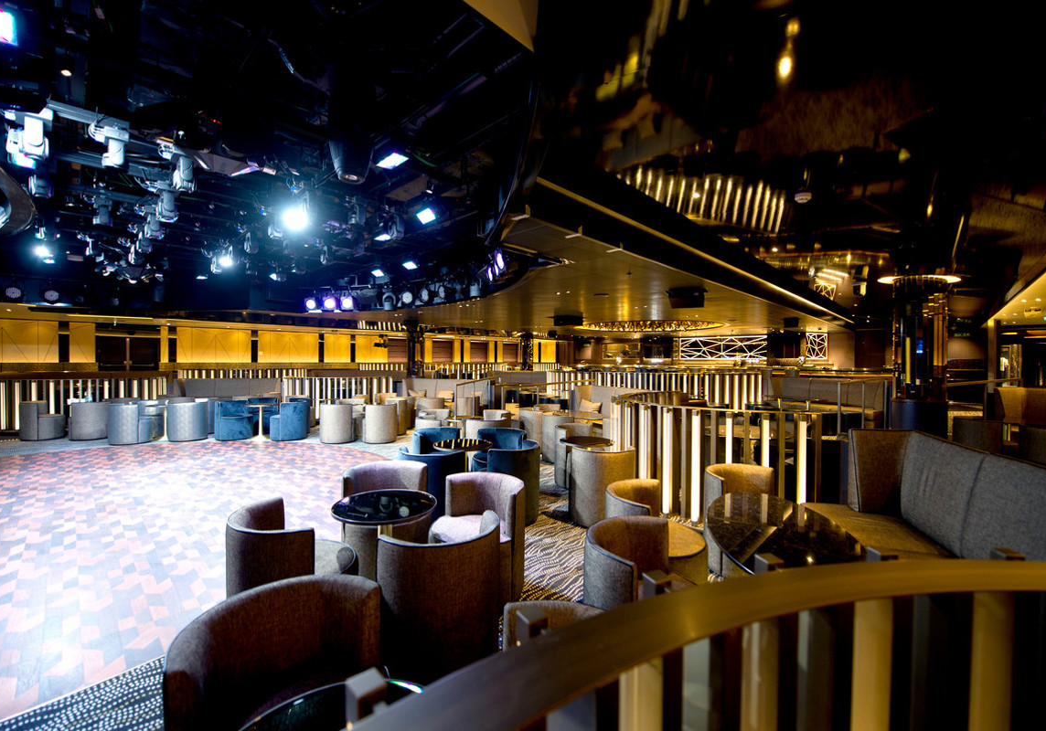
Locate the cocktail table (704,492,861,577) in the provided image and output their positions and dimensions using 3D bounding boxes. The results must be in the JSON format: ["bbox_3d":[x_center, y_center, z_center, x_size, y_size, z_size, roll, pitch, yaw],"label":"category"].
[{"bbox_3d":[1.456,1.274,2.454,0.743,0.668,1.467,1,1,22],"label":"cocktail table"}]

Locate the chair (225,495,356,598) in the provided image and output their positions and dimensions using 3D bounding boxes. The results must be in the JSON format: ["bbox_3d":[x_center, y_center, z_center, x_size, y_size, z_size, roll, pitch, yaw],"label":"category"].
[{"bbox_3d":[-1.275,1.179,2.409,0.655,0.702,0.655,0,1,-41],"label":"chair"}]

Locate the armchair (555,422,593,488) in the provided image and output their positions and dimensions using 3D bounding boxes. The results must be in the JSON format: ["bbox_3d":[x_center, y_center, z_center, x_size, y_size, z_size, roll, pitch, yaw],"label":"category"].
[{"bbox_3d":[0.724,1.155,5.500,0.640,0.700,0.630,1,1,42],"label":"armchair"}]

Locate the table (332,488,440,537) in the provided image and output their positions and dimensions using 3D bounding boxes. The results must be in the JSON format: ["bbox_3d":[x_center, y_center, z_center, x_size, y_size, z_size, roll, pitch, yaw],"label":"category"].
[{"bbox_3d":[-0.902,1.247,2.803,0.656,0.668,0.656,1,1,0],"label":"table"}]

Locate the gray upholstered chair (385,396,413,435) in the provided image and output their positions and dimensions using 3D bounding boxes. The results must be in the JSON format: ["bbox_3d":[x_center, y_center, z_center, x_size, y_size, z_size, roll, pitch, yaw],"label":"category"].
[{"bbox_3d":[-2.817,1.108,9.143,0.661,0.729,0.661,1,1,42],"label":"gray upholstered chair"}]

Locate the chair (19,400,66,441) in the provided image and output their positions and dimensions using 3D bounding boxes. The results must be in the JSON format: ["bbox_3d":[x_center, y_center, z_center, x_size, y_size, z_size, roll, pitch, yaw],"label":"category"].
[{"bbox_3d":[-9.557,1.087,8.523,0.655,0.702,0.655,0,1,-35],"label":"chair"}]

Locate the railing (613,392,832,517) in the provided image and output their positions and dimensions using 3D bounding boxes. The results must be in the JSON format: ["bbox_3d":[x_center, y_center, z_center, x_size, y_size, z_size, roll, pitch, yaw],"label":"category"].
[{"bbox_3d":[1.983,0.986,5.045,1.780,1.177,2.500,1,1,0],"label":"railing"}]

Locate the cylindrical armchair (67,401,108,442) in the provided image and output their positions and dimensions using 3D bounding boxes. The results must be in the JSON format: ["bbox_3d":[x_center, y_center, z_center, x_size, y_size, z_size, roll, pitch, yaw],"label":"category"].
[{"bbox_3d":[-8.360,1.054,8.310,0.640,0.700,0.630,1,1,20],"label":"cylindrical armchair"}]

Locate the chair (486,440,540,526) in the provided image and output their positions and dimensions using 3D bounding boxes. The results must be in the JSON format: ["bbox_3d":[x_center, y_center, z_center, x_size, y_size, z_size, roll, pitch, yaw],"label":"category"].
[{"bbox_3d":[-0.162,1.199,4.510,0.661,0.729,0.661,1,1,32],"label":"chair"}]

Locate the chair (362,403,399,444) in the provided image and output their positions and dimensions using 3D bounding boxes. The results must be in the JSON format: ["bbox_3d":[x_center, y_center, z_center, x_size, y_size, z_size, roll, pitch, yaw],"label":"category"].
[{"bbox_3d":[-2.779,1.119,8.394,0.661,0.729,0.661,1,1,35],"label":"chair"}]

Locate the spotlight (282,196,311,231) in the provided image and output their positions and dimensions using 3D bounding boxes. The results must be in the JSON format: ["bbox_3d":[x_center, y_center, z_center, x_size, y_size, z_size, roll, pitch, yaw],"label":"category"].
[{"bbox_3d":[-3.032,-2.031,5.700,0.340,0.420,0.340,0,11,-30],"label":"spotlight"}]

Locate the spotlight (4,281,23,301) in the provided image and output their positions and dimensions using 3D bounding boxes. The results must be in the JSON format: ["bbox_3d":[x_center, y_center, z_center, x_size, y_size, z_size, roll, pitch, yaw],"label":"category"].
[{"bbox_3d":[-9.427,-1.378,7.900,0.260,0.330,0.280,1,1,40],"label":"spotlight"}]

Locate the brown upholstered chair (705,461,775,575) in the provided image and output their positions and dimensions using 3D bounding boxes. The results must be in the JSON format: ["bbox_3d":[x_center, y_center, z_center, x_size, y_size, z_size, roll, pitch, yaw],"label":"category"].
[{"bbox_3d":[1.744,1.178,3.281,0.655,0.702,0.655,0,1,-31],"label":"brown upholstered chair"}]

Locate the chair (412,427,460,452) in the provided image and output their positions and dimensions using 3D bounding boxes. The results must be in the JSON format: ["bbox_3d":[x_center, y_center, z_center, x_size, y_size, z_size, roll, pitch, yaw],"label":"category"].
[{"bbox_3d":[-0.988,1.150,5.130,0.655,0.702,0.655,1,1,44],"label":"chair"}]

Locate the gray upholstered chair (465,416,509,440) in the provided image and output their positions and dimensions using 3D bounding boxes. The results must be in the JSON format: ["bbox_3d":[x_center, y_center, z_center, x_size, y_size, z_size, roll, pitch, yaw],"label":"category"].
[{"bbox_3d":[-0.551,1.133,6.360,0.630,0.700,0.640,-1,1,-43],"label":"gray upholstered chair"}]

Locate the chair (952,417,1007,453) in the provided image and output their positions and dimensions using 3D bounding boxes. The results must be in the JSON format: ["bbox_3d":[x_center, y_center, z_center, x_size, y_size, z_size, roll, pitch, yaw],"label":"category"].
[{"bbox_3d":[6.887,1.159,6.393,0.655,0.702,0.655,0,1,12],"label":"chair"}]

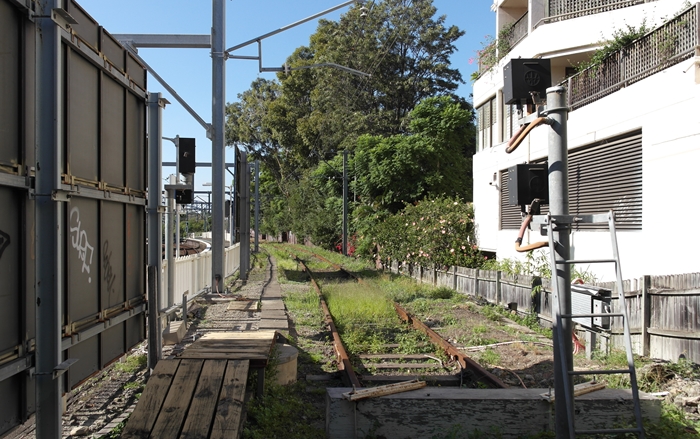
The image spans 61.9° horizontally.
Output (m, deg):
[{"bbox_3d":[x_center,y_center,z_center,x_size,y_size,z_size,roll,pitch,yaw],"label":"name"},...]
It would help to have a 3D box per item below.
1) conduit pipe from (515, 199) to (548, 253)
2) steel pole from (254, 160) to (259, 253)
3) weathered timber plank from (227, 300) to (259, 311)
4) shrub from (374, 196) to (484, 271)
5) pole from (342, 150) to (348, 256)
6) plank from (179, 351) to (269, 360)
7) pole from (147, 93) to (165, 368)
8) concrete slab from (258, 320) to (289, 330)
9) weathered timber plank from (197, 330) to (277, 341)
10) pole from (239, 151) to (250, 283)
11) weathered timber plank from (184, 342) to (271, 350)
[{"bbox_3d":[1.298,0.043,4.150,0.250,0.380,0.150,0,-1,0],"label":"conduit pipe"},{"bbox_3d":[-7.210,-1.000,45.000,0.270,7.030,0.270,0,-1,-6],"label":"steel pole"},{"bbox_3d":[-2.320,1.900,12.700,0.640,0.060,0.950,0,-1,-7],"label":"weathered timber plank"},{"bbox_3d":[2.930,0.590,21.500,4.100,2.950,3.000,0,-1,-3],"label":"shrub"},{"bbox_3d":[-0.289,-1.028,37.500,0.310,6.800,0.300,0,-1,-3],"label":"pole"},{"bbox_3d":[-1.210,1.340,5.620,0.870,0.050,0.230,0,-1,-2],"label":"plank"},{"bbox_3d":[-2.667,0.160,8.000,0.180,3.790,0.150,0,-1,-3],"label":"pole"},{"bbox_3d":[-1.463,2.016,11.200,0.530,0.060,0.850,0,-1,-3],"label":"concrete slab"},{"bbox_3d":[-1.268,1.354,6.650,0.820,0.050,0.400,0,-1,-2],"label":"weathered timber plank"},{"bbox_3d":[-3.630,-0.127,20.000,0.220,4.370,0.220,0,-1,-6],"label":"pole"},{"bbox_3d":[-1.512,1.610,7.350,1.060,0.050,0.300,0,-1,-2],"label":"weathered timber plank"}]

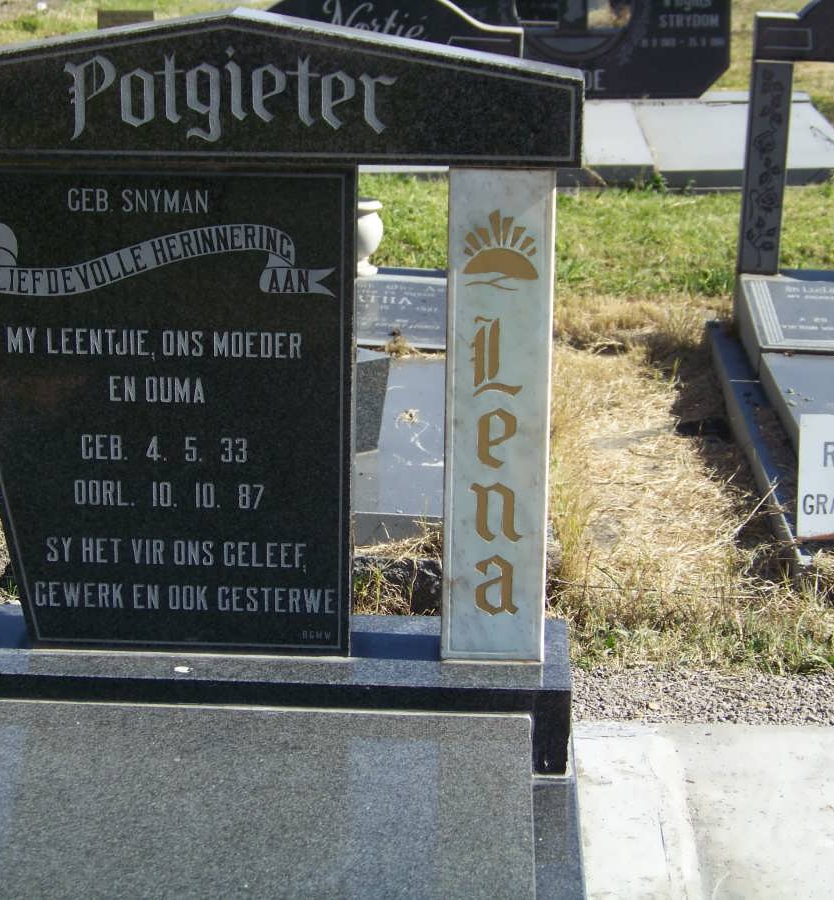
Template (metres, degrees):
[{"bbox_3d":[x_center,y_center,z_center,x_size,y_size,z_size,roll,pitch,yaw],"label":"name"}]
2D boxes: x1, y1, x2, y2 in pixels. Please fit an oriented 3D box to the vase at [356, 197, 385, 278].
[{"bbox_3d":[-0.149,-0.543,6.200,0.128,0.180,0.128,1,18,2],"label":"vase"}]

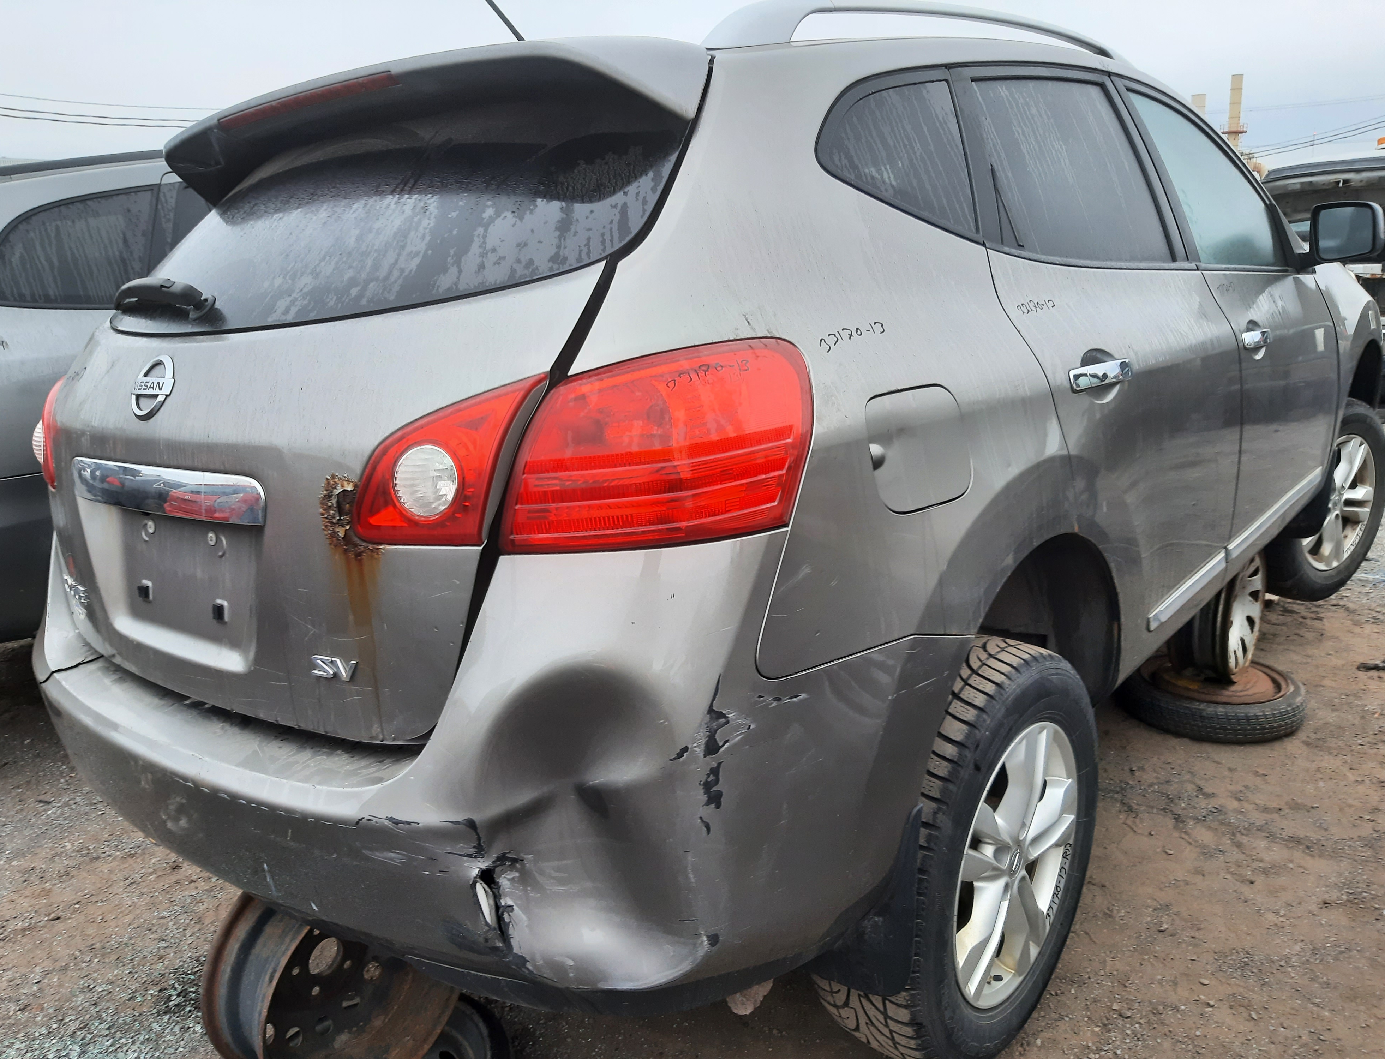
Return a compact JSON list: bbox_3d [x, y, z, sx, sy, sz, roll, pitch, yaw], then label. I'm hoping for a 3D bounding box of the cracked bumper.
[{"bbox_3d":[-0.542,0.227,1.743,1.770,0.610,0.750,7,18,40],"label":"cracked bumper"}]

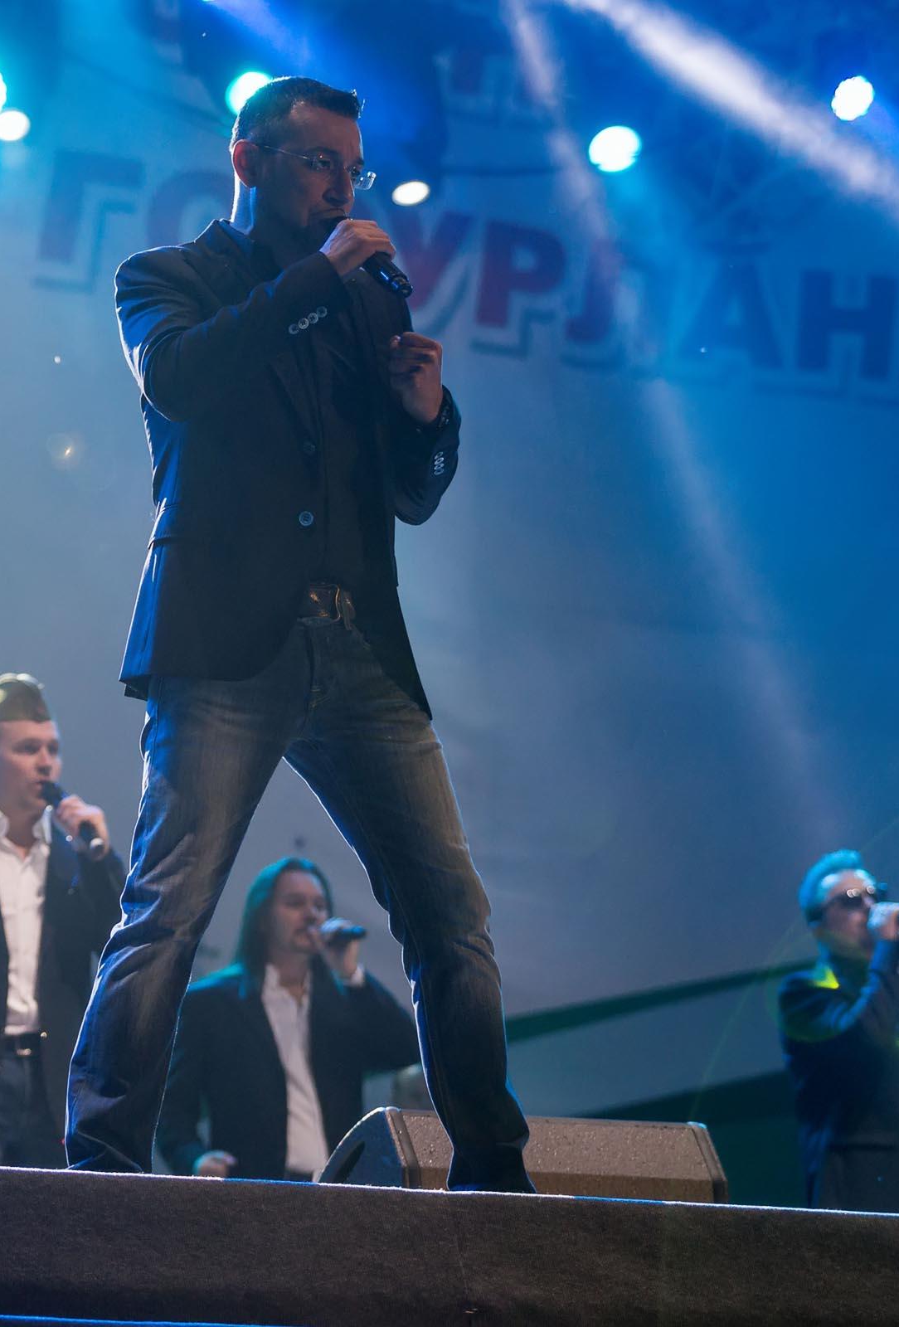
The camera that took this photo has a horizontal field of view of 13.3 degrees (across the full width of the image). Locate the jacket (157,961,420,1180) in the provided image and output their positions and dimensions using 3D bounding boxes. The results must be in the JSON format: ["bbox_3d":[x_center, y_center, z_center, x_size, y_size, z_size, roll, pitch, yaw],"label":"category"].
[{"bbox_3d":[-0.422,1.150,10.372,0.680,0.770,0.380,5,-19,-22],"label":"jacket"}]

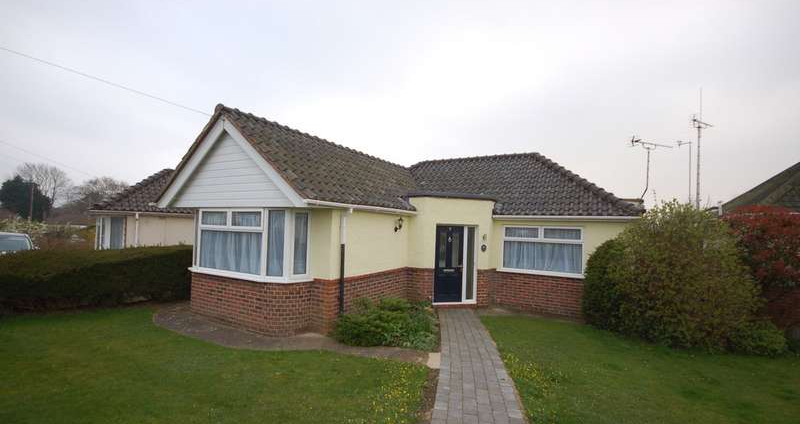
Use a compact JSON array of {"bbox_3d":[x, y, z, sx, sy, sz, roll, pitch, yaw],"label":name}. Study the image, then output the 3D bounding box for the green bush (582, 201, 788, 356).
[{"bbox_3d":[5.524,1.210,6.874,2.850,2.650,1.900,0,-3,32],"label":"green bush"}]

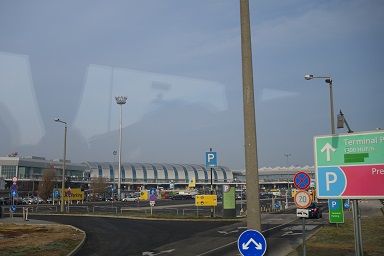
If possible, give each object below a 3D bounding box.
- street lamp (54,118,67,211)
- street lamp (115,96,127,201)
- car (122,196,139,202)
[{"bbox_3d":[-16.372,4.556,50.072,1.600,11.450,0.360,5,-10,-29],"label":"street lamp"},{"bbox_3d":[-20.239,5.566,115.285,3.200,29.760,3.200,0,-9,0],"label":"street lamp"},{"bbox_3d":[-15.681,18.190,104.112,4.450,1.460,1.800,2,-9,-16],"label":"car"}]

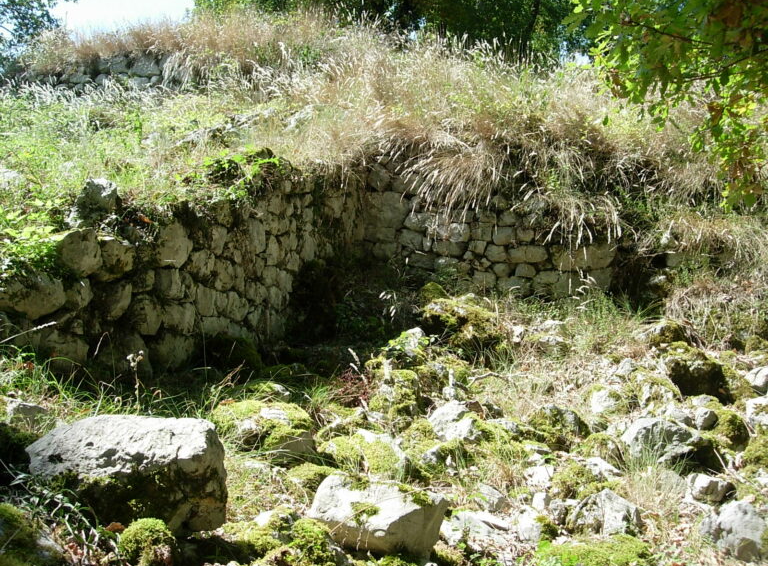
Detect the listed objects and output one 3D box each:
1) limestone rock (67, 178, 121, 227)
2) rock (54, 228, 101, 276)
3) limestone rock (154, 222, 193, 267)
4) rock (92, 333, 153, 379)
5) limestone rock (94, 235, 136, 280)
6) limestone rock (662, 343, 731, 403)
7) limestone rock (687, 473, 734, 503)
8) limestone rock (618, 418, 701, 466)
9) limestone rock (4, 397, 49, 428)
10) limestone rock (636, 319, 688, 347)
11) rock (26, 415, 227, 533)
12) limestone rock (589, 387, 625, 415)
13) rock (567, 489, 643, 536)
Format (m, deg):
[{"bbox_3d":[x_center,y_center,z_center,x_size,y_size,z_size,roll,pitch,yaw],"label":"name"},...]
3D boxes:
[{"bbox_3d":[-1.861,-0.516,5.400,0.320,0.290,0.270,-3,9,-20],"label":"limestone rock"},{"bbox_3d":[-1.902,-0.184,5.250,0.280,0.280,0.270,-5,9,-30],"label":"rock"},{"bbox_3d":[-1.460,-0.267,5.850,0.248,0.318,0.223,-2,6,-25],"label":"limestone rock"},{"bbox_3d":[-1.706,0.473,5.500,0.360,0.300,0.290,-6,10,-35],"label":"rock"},{"bbox_3d":[-1.720,-0.157,5.400,0.250,0.270,0.260,-6,10,-35],"label":"limestone rock"},{"bbox_3d":[1.909,0.553,5.150,0.400,0.330,0.340,-1,8,-10],"label":"limestone rock"},{"bbox_3d":[1.594,1.008,4.120,0.211,0.136,0.169,0,5,0],"label":"limestone rock"},{"bbox_3d":[1.522,0.881,4.651,0.408,0.256,0.306,0,5,0],"label":"limestone rock"},{"bbox_3d":[-2.076,0.765,4.901,0.226,0.189,0.181,0,5,0],"label":"limestone rock"},{"bbox_3d":[2.178,0.403,6.601,0.374,0.224,0.299,0,5,0],"label":"limestone rock"},{"bbox_3d":[-1.093,0.813,3.580,0.820,0.370,0.520,-1,8,-5],"label":"rock"},{"bbox_3d":[1.272,0.669,4.800,0.195,0.155,0.170,0,8,0],"label":"limestone rock"},{"bbox_3d":[1.018,1.067,3.901,0.332,0.191,0.249,0,5,0],"label":"rock"}]

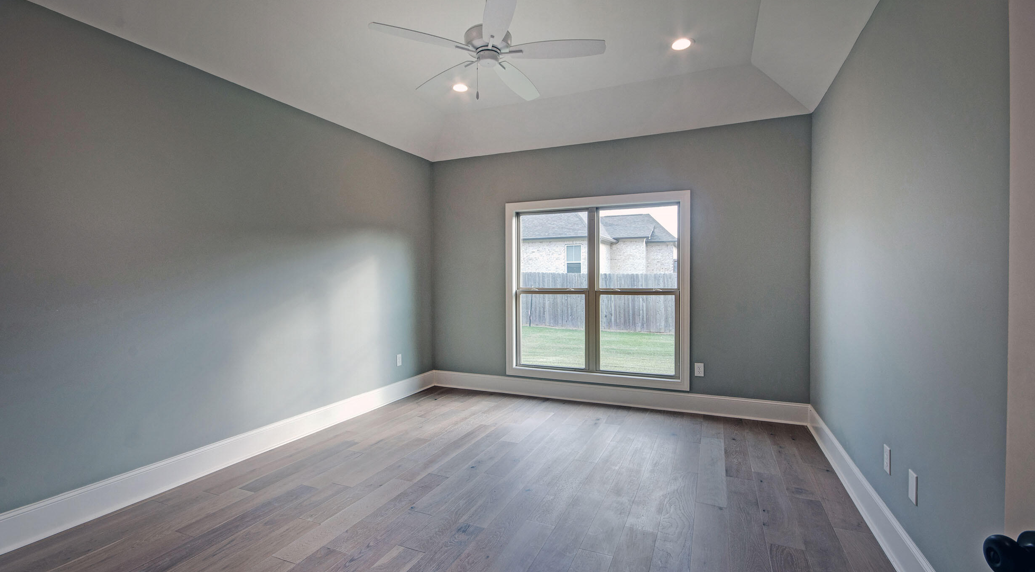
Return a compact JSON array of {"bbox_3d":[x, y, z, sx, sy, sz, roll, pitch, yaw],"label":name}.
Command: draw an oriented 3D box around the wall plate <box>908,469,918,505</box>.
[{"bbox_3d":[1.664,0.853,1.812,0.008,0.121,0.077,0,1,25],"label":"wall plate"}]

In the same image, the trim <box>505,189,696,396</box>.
[{"bbox_3d":[0.775,0.043,4.513,1.930,1.930,0.080,0,1,23],"label":"trim"}]

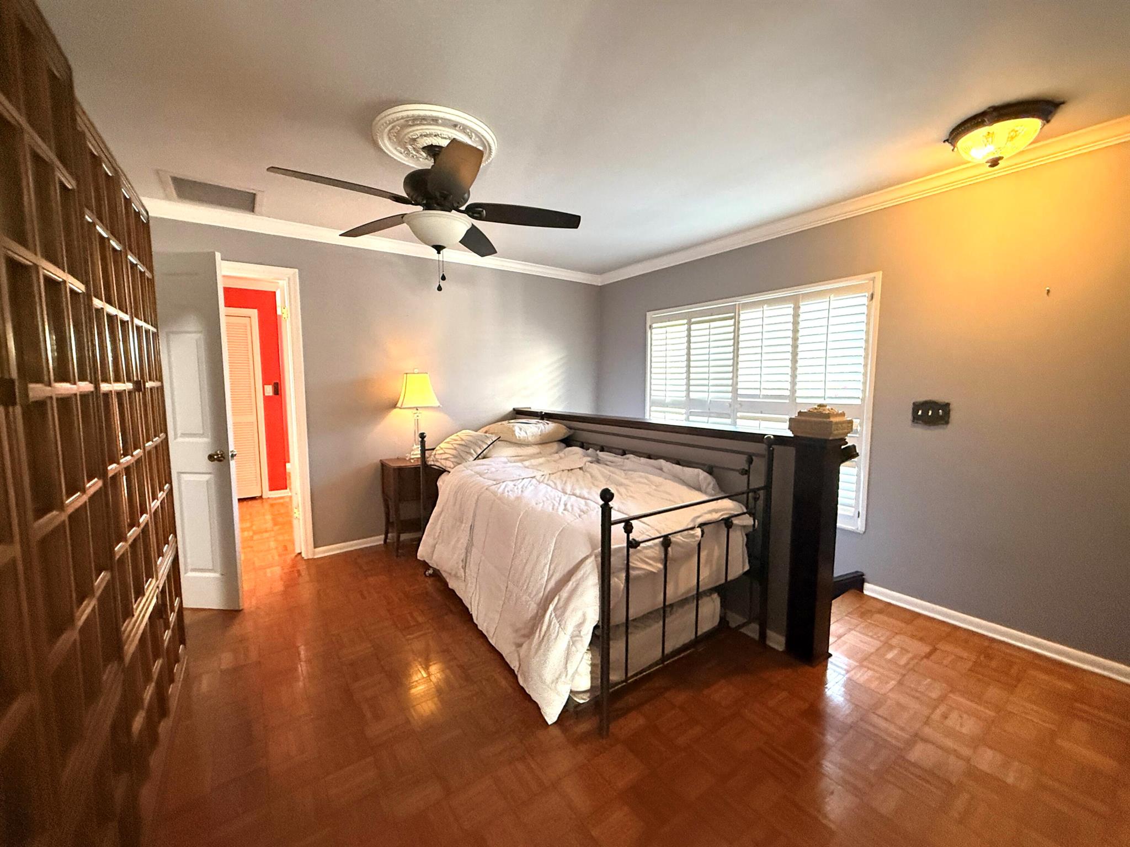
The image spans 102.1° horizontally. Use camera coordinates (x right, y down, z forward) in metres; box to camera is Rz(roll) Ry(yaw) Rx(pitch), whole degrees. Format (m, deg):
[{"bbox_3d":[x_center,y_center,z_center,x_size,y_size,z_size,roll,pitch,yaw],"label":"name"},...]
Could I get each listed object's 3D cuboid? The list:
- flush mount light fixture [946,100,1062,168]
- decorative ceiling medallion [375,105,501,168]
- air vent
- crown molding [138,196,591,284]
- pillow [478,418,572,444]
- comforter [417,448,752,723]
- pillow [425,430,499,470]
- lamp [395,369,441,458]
[{"bbox_3d":[1.811,-1.177,1.911,0.360,0.200,0.360,-4,6,-35],"label":"flush mount light fixture"},{"bbox_3d":[-0.589,-1.270,2.109,0.575,0.045,0.575,0,5,0],"label":"decorative ceiling medallion"},{"bbox_3d":[-2.064,-1.334,2.708,0.420,0.022,0.420,-4,6,-35],"label":"air vent"},{"bbox_3d":[-1.091,-1.394,3.756,3.610,0.090,0.085,-4,6,-35],"label":"crown molding"},{"bbox_3d":[-0.301,0.058,3.514,0.650,0.170,0.420,-4,6,-35],"label":"pillow"},{"bbox_3d":[-0.061,0.645,2.669,1.130,0.830,1.780,-4,6,-35],"label":"comforter"},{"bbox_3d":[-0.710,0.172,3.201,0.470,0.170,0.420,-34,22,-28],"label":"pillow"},{"bbox_3d":[-1.167,-0.064,3.644,0.290,0.730,0.220,-4,6,-35],"label":"lamp"}]

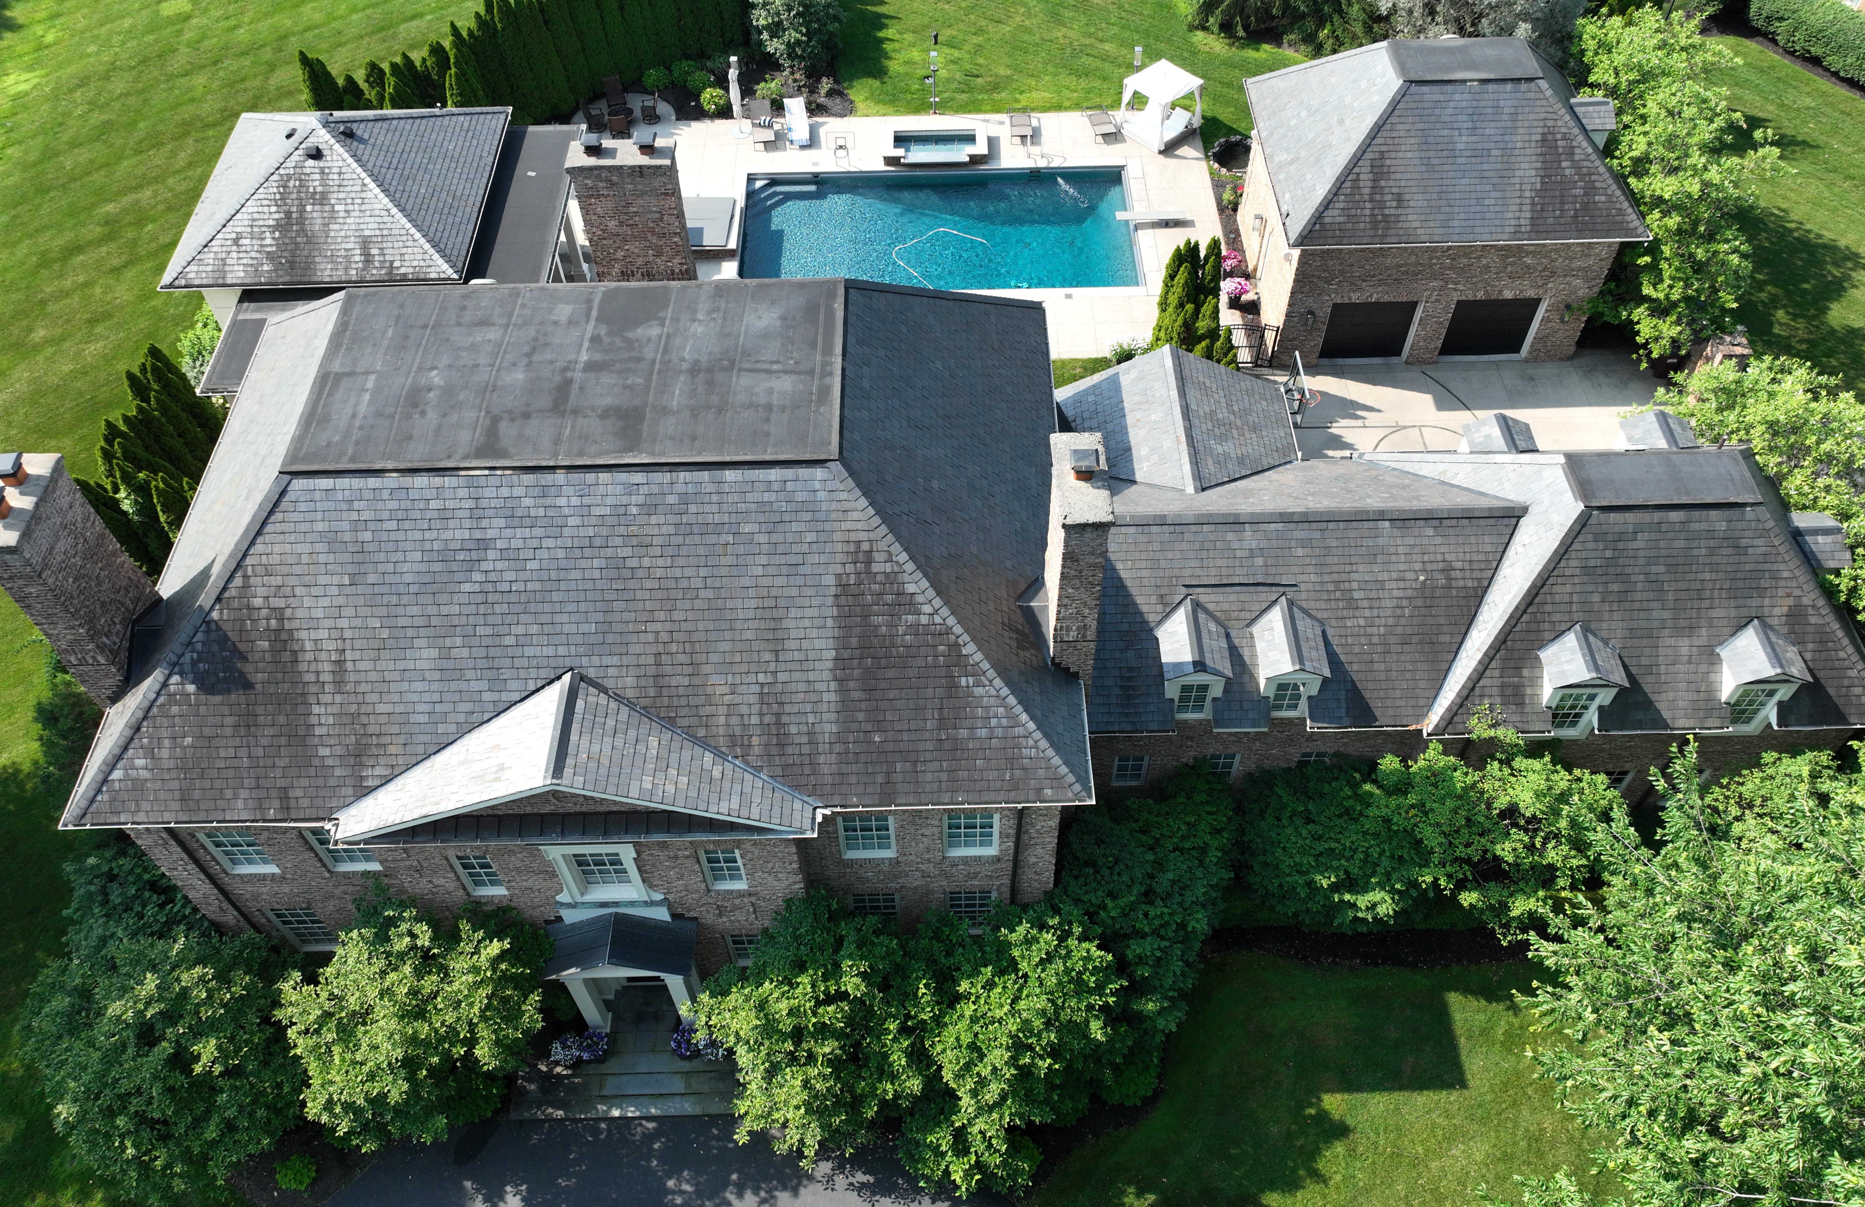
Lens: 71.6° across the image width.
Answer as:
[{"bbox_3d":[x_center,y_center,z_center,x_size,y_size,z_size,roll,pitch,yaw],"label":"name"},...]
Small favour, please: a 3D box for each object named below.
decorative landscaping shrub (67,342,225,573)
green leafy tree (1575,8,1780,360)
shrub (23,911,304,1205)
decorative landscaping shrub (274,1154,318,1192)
[{"bbox_3d":[-18.970,-3.316,32.365,3.300,4.500,6.800,-1,51,-1],"label":"decorative landscaping shrub"},{"bbox_3d":[21.416,-12.650,38.620,5.000,6.300,10.200,-1,51,-1],"label":"green leafy tree"},{"bbox_3d":[-13.635,8.113,23.202,4.000,4.600,4.700,-1,51,-1],"label":"shrub"},{"bbox_3d":[-11.749,10.512,23.847,0.720,0.600,0.680,-1,51,-1],"label":"decorative landscaping shrub"}]

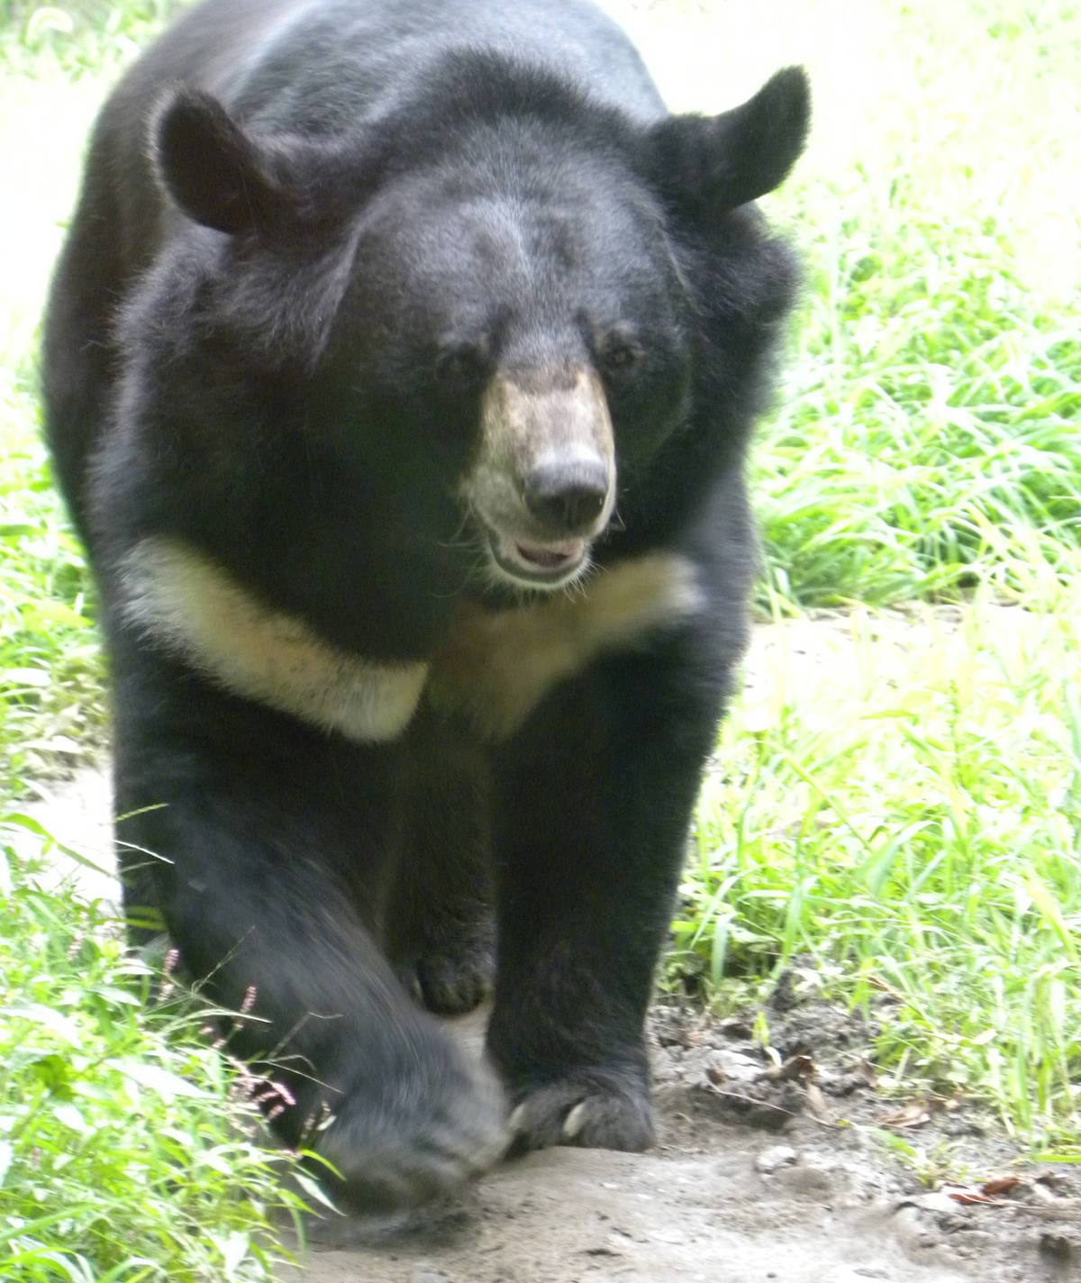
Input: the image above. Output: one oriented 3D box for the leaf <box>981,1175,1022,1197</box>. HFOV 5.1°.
[{"bbox_3d":[0.337,0.398,8.855,0.030,0.011,0.025,0,10,0],"label":"leaf"}]

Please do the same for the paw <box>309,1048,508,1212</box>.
[{"bbox_3d":[-0.096,0.354,8.799,0.135,0.110,0.140,-1,10,-8],"label":"paw"}]

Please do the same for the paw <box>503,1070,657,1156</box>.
[{"bbox_3d":[0.027,0.352,9.060,0.110,0.055,0.130,2,10,14],"label":"paw"}]

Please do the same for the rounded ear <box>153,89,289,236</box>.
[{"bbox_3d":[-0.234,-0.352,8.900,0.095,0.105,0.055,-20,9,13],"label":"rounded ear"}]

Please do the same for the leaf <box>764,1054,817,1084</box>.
[{"bbox_3d":[0.191,0.326,9.261,0.038,0.016,0.036,0,10,0],"label":"leaf"}]

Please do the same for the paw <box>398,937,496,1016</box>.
[{"bbox_3d":[-0.075,0.266,9.604,0.090,0.058,0.150,0,10,3],"label":"paw"}]

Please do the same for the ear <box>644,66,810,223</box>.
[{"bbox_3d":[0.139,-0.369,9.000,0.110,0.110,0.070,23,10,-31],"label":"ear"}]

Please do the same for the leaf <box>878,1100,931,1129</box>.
[{"bbox_3d":[0.274,0.356,9.109,0.039,0.013,0.040,0,10,0],"label":"leaf"}]

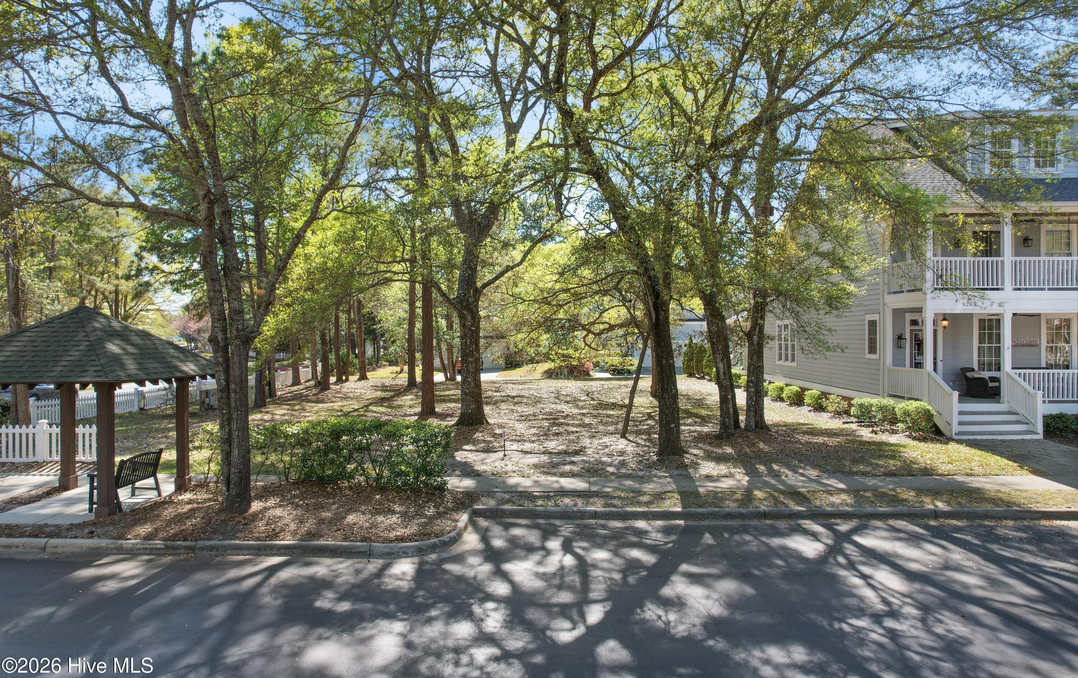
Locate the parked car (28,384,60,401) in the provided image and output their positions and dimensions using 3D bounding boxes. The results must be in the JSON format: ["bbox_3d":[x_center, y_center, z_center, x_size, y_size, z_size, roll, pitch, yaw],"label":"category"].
[{"bbox_3d":[-24.597,2.553,32.200,1.850,1.550,4.600,0,1,1],"label":"parked car"}]

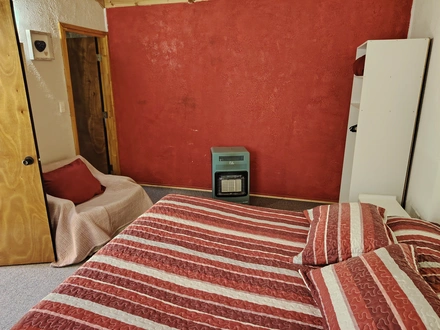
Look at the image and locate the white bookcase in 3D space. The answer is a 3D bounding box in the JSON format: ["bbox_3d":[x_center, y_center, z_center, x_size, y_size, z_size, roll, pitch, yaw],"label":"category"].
[{"bbox_3d":[1.648,-0.301,3.218,0.480,1.824,0.626,4,16,14],"label":"white bookcase"}]

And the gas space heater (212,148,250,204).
[{"bbox_3d":[0.120,0.161,3.679,0.420,0.703,0.340,-1,15,-3],"label":"gas space heater"}]

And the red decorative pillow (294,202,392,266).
[{"bbox_3d":[0.700,0.384,1.699,0.475,0.175,0.630,-4,13,23],"label":"red decorative pillow"}]

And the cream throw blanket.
[{"bbox_3d":[-1.369,0.326,3.148,0.820,0.680,1.320,4,16,14],"label":"cream throw blanket"}]

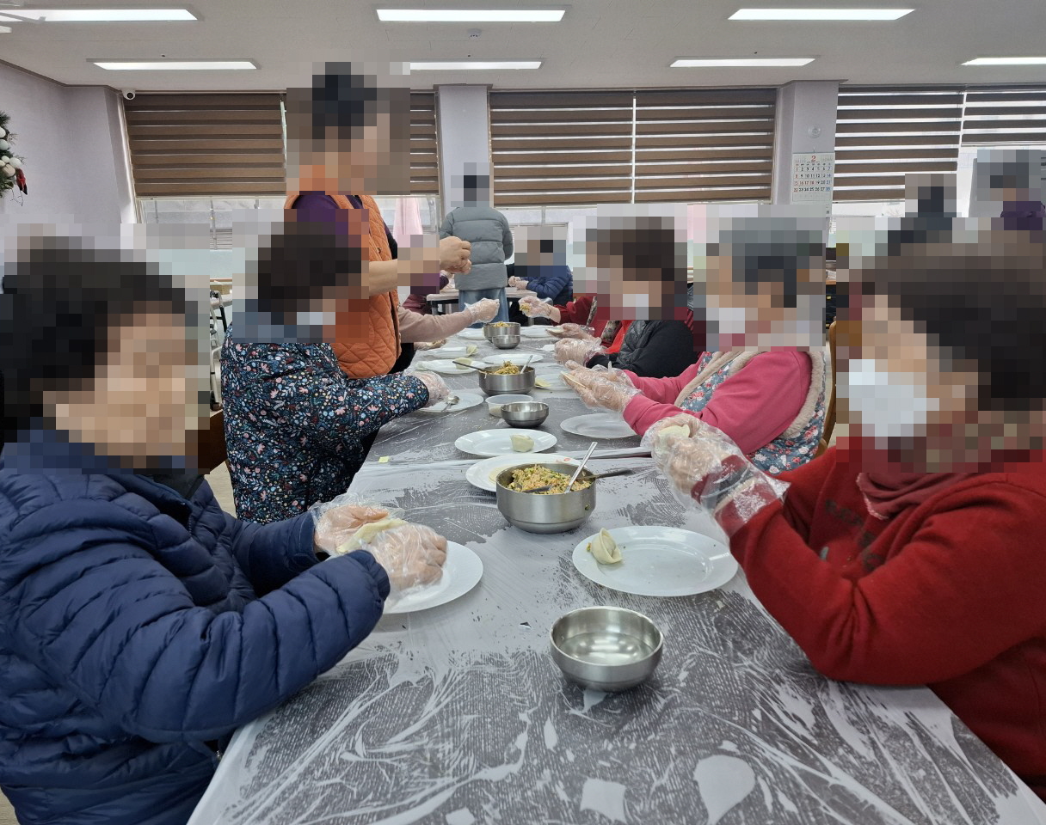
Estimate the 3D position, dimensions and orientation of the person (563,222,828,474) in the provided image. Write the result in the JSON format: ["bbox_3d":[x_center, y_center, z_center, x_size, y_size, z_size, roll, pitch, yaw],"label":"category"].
[{"bbox_3d":[0.435,0.146,1.881,0.670,1.230,0.500,-3,14,-7],"label":"person"}]

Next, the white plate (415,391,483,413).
[{"bbox_3d":[-0.233,-0.020,2.142,0.242,0.022,0.242,-3,14,-5],"label":"white plate"}]

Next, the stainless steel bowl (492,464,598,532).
[{"bbox_3d":[0.043,0.157,1.310,0.180,0.083,0.180,-1,13,0],"label":"stainless steel bowl"}]

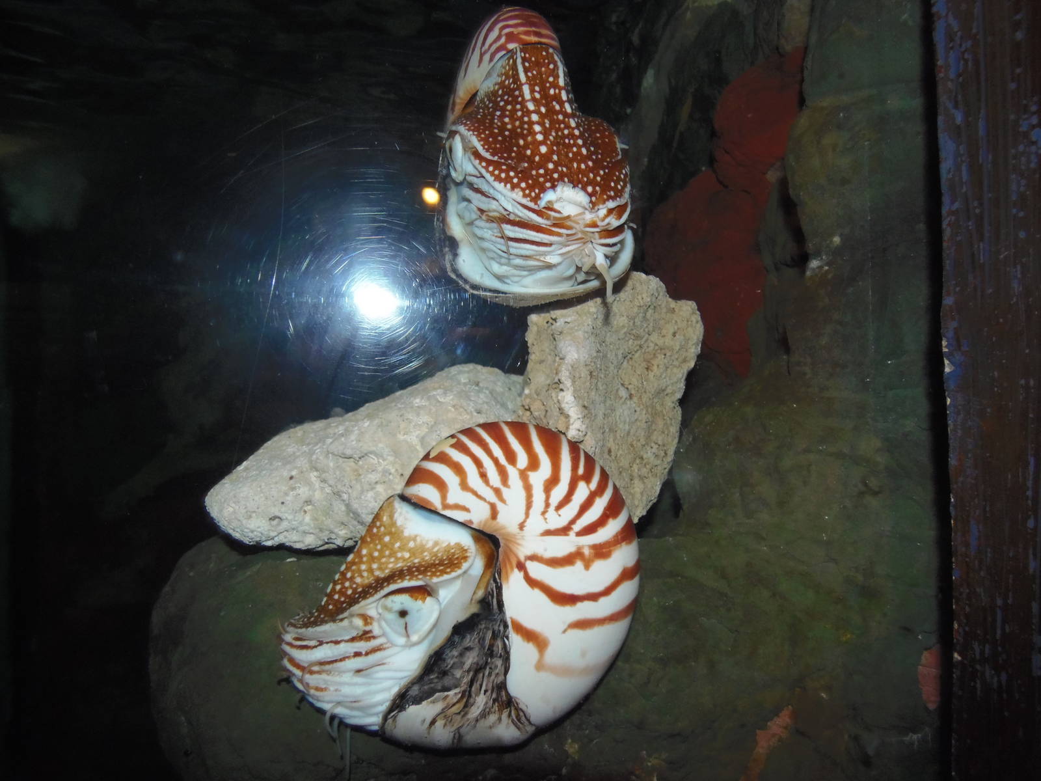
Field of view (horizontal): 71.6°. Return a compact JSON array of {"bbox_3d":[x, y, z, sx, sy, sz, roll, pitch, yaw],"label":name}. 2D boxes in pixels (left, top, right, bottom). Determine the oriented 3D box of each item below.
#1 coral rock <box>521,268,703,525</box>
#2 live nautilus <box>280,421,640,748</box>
[{"bbox_3d":[0.066,0.004,0.545,0.115,0.175,0.095,-3,8,-18],"label":"coral rock"},{"bbox_3d":[-0.035,0.108,0.420,0.190,0.175,0.095,-3,8,-17],"label":"live nautilus"}]

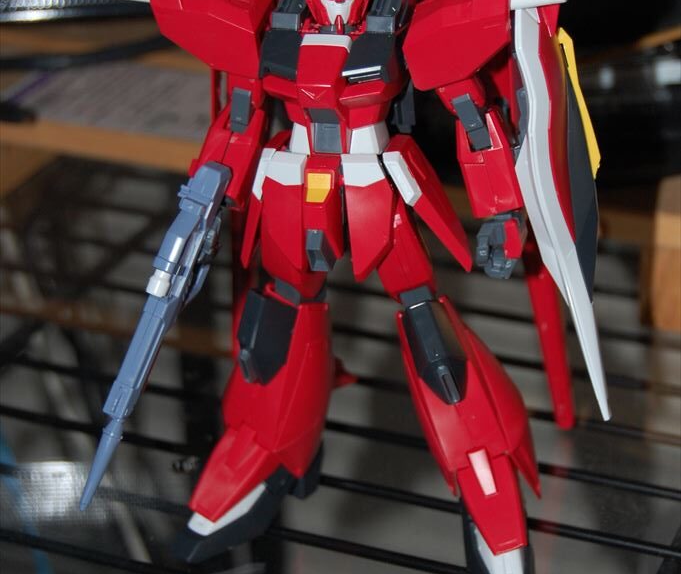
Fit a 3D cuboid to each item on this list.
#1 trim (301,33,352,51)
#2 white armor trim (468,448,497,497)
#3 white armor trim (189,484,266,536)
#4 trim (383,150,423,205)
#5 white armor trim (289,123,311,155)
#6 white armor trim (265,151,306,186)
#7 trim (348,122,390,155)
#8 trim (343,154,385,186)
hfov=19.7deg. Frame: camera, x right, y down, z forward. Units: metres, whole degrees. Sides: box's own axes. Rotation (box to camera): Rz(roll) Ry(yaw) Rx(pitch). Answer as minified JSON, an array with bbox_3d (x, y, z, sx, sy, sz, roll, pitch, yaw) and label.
[{"bbox_3d":[-0.003,-0.061,0.487,0.013,0.004,0.004,6,28,13],"label":"trim"},{"bbox_3d":[0.038,0.050,0.529,0.005,0.012,0.003,-14,-9,-14],"label":"white armor trim"},{"bbox_3d":[-0.033,0.061,0.561,0.013,0.009,0.025,22,35,37],"label":"white armor trim"},{"bbox_3d":[0.016,-0.028,0.503,0.005,0.015,0.005,-23,20,22],"label":"trim"},{"bbox_3d":[-0.010,-0.038,0.503,0.005,0.009,0.006,6,28,13],"label":"white armor trim"},{"bbox_3d":[-0.013,-0.029,0.471,0.010,0.007,0.005,2,28,7],"label":"white armor trim"},{"bbox_3d":[0.007,-0.036,0.474,0.010,0.007,0.008,2,28,7],"label":"trim"},{"bbox_3d":[0.005,-0.028,0.469,0.010,0.007,0.005,2,28,7],"label":"trim"}]

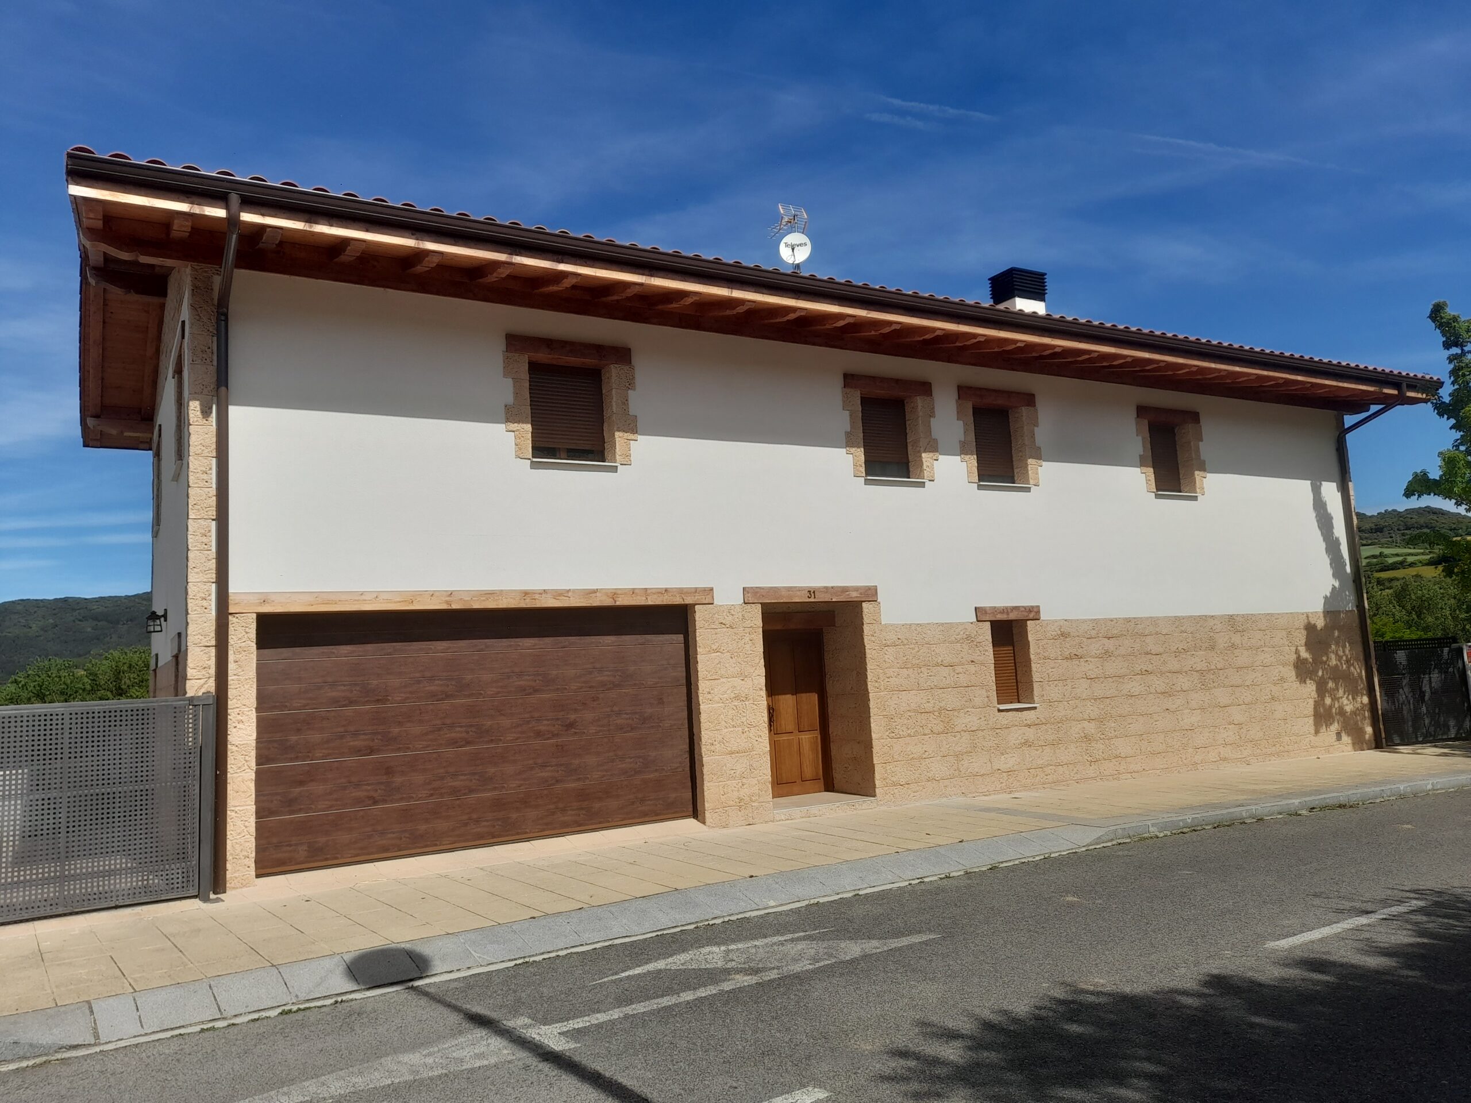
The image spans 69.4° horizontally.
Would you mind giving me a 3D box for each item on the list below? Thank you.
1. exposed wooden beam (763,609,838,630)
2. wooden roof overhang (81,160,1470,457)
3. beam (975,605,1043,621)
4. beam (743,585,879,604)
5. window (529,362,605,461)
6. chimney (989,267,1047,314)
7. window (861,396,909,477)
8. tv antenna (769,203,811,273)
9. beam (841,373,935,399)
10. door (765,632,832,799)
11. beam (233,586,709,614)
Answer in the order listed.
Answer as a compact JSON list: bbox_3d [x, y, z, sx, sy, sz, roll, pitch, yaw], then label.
[{"bbox_3d":[0.671,0.905,13.951,1.556,0.220,0.200,1,-8,-31],"label":"exposed wooden beam"},{"bbox_3d":[1.282,-3.060,18.630,21.900,1.900,10.100,1,-8,-31],"label":"wooden roof overhang"},{"bbox_3d":[3.880,0.886,15.203,1.243,0.199,0.200,1,-8,-31],"label":"beam"},{"bbox_3d":[0.960,0.555,13.499,2.048,0.201,0.200,1,-8,-31],"label":"beam"},{"bbox_3d":[-1.999,-1.562,12.344,1.030,1.200,0.120,1,-8,-31],"label":"window"},{"bbox_3d":[5.123,-4.429,19.400,0.830,1.250,0.660,1,-8,-31],"label":"chimney"},{"bbox_3d":[1.986,-1.527,14.720,1.020,1.200,0.120,1,-8,-31],"label":"window"},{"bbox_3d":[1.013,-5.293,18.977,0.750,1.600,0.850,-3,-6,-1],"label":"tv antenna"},{"bbox_3d":[2.074,-2.260,14.588,1.533,0.203,0.200,1,-8,-31],"label":"beam"},{"bbox_3d":[0.809,2.146,14.242,0.960,2.160,0.100,1,-8,-31],"label":"door"},{"bbox_3d":[-2.575,0.516,11.383,5.332,0.198,0.200,1,-8,-31],"label":"beam"}]

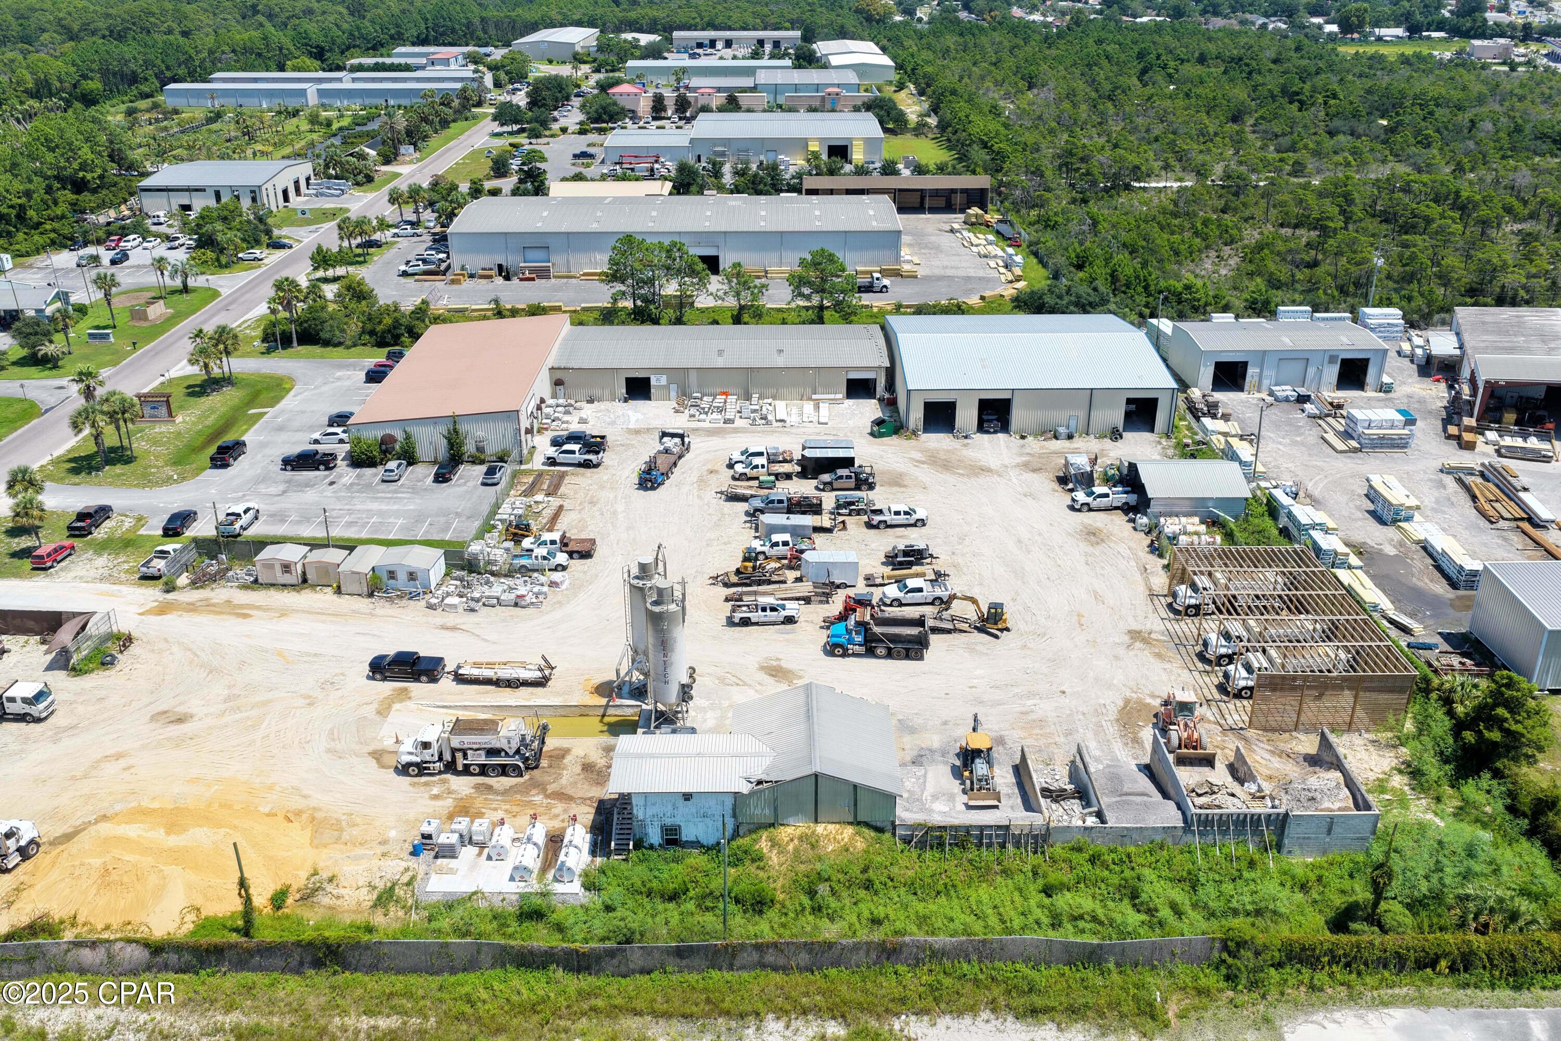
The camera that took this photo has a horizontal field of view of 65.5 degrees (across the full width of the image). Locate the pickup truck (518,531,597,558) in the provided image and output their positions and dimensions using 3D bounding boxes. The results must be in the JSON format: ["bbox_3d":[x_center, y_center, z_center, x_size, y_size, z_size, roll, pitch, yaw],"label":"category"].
[{"bbox_3d":[-20.750,2.183,113.472,6.750,2.050,2.350,1,26,2],"label":"pickup truck"}]

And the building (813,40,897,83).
[{"bbox_3d":[26.844,-179.140,472.555,26.000,7.100,85.000,0,26,-1],"label":"building"}]

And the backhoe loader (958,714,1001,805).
[{"bbox_3d":[13.500,16.201,82.588,2.200,3.300,6.600,0,26,1],"label":"backhoe loader"}]

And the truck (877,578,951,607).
[{"bbox_3d":[11.504,6.044,103.625,5.820,1.920,2.000,-1,26,-3],"label":"truck"}]

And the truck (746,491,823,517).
[{"bbox_3d":[0.434,-1.785,120.372,7.400,2.060,2.300,0,26,0],"label":"truck"}]

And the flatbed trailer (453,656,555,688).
[{"bbox_3d":[-21.400,11.443,93.900,7.800,1.850,2.400,2,26,4],"label":"flatbed trailer"}]

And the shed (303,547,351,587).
[{"bbox_3d":[-40.570,4.072,109.165,3.300,2.380,2.700,1,26,3],"label":"shed"}]

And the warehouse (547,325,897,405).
[{"bbox_3d":[-7.257,-20.505,153.673,40.800,5.200,16.700,0,26,0],"label":"warehouse"}]

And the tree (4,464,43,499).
[{"bbox_3d":[-71.102,-2.267,115.304,3.800,6.600,3.800,0,26,0],"label":"tree"}]

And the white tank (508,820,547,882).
[{"bbox_3d":[-15.471,20.457,75.141,1.250,1.380,3.800,1,26,2],"label":"white tank"}]

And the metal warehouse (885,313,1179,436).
[{"bbox_3d":[29.409,-19.535,150.536,30.500,7.600,29.600,0,26,0],"label":"metal warehouse"}]

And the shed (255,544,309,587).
[{"bbox_3d":[-44.720,3.875,109.403,3.900,2.530,3.050,1,26,3],"label":"shed"}]

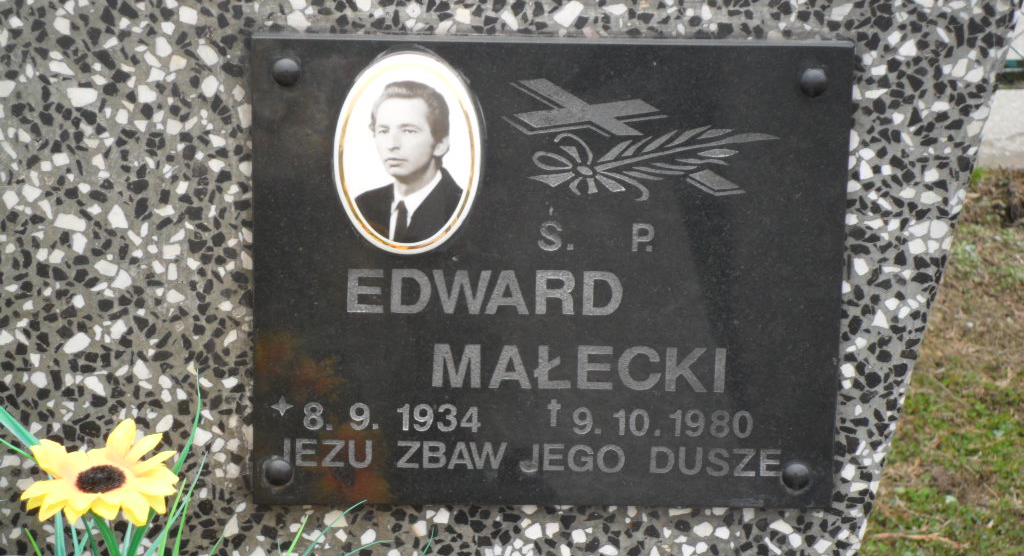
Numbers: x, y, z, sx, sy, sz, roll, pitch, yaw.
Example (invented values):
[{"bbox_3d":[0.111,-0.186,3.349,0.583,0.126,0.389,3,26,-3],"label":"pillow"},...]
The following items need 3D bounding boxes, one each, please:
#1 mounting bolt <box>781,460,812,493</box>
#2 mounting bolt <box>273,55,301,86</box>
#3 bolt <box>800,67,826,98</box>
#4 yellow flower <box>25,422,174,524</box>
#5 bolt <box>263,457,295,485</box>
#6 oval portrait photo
[{"bbox_3d":[0.212,0.149,2.381,0.021,0.021,0.010,1,15,-2],"label":"mounting bolt"},{"bbox_3d":[-0.162,-0.147,2.288,0.021,0.021,0.010,1,15,-2],"label":"mounting bolt"},{"bbox_3d":[0.217,-0.141,2.303,0.021,0.021,0.010,1,15,-2],"label":"bolt"},{"bbox_3d":[-0.285,0.135,2.209,0.108,0.040,0.108,-8,35,0],"label":"yellow flower"},{"bbox_3d":[-0.173,0.144,2.366,0.021,0.021,0.010,1,15,-2],"label":"bolt"},{"bbox_3d":[-0.075,-0.091,2.307,0.108,0.152,0.008,1,15,-2],"label":"oval portrait photo"}]

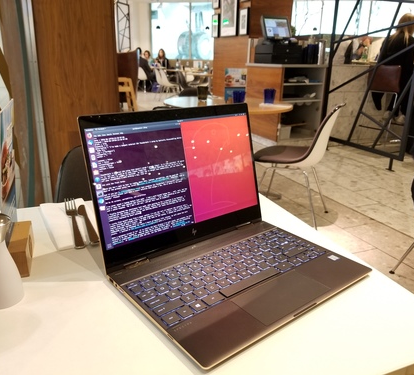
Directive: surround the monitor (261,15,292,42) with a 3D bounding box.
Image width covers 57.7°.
[{"bbox_3d":[0.879,-2.007,4.750,0.370,0.330,0.190,-8,20,-25],"label":"monitor"}]

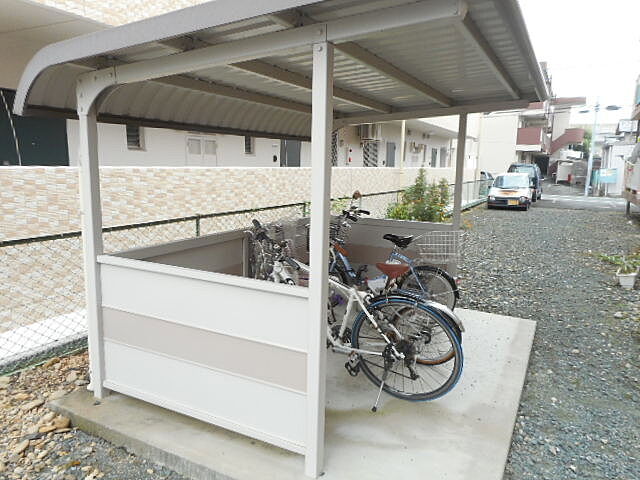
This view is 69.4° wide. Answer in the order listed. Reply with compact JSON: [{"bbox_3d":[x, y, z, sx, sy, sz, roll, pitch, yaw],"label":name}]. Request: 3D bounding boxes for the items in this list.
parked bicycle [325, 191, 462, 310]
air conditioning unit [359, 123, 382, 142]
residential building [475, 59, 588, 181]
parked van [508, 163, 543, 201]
[{"bbox_3d":[0.550,0.167,4.362,1.520,1.140,0.560,6,10,27],"label":"parked bicycle"},{"bbox_3d":[1.404,-2.985,12.600,0.320,0.550,0.780,6,10,27],"label":"air conditioning unit"},{"bbox_3d":[17.113,-9.398,39.174,9.000,9.600,10.000,6,10,27],"label":"residential building"},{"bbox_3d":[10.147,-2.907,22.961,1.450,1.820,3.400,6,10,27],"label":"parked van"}]

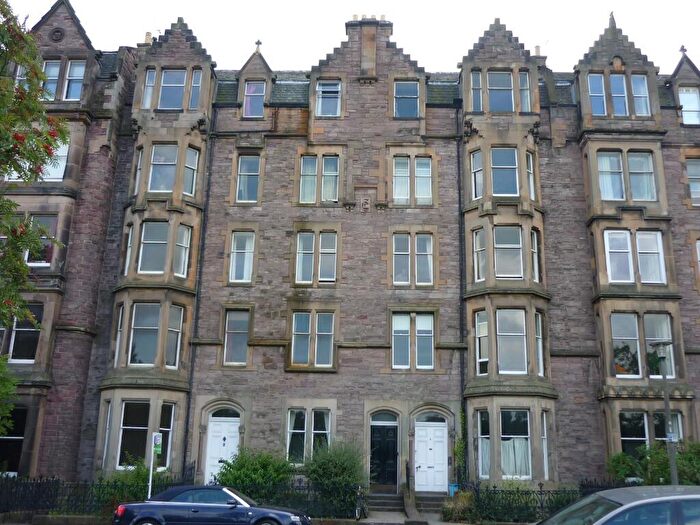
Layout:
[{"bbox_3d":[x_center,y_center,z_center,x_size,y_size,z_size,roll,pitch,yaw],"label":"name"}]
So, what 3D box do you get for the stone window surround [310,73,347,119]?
[{"bbox_3d":[-0.912,-7.182,29.181,1.611,2.165,0.300,1,-16,1],"label":"stone window surround"}]

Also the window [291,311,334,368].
[{"bbox_3d":[-1.420,2.936,25.512,1.580,2.155,0.300,1,-16,2],"label":"window"}]

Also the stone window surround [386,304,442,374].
[{"bbox_3d":[2.575,3.084,27.191,2.306,2.699,0.300,1,-16,2],"label":"stone window surround"}]

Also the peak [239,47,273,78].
[{"bbox_3d":[-4.124,-8.807,29.742,1.477,1.610,0.400,1,-16,1],"label":"peak"}]

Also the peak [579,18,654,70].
[{"bbox_3d":[11.783,-9.775,30.071,3.490,2.706,0.600,1,-16,2],"label":"peak"}]

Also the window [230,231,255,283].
[{"bbox_3d":[-4.263,-0.208,26.386,0.925,2.150,0.120,1,-16,2],"label":"window"}]

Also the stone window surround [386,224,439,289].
[{"bbox_3d":[2.551,-0.209,27.152,2.061,2.721,0.300,1,-16,1],"label":"stone window surround"}]

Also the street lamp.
[{"bbox_3d":[8.571,4.684,17.769,0.620,5.219,0.620,1,-16,2],"label":"street lamp"}]

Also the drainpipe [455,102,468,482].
[{"bbox_3d":[4.436,0.691,26.676,0.150,15.822,0.150,1,-16,1],"label":"drainpipe"}]

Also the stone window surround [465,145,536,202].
[{"bbox_3d":[6.109,-3.507,26.341,2.802,1.974,1.100,1,-16,2],"label":"stone window surround"}]

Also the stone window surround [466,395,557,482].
[{"bbox_3d":[5.795,6.241,23.593,2.965,2.842,1.100,1,-16,2],"label":"stone window surround"}]

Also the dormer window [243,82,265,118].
[{"bbox_3d":[-4.385,-7.420,30.361,0.856,1.779,0.250,1,-16,2],"label":"dormer window"}]

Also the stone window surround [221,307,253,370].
[{"bbox_3d":[-4.265,2.816,25.404,1.295,2.448,0.320,1,-16,2],"label":"stone window surround"}]

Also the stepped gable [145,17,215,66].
[{"bbox_3d":[-7.634,-9.966,30.453,3.243,2.484,0.600,1,-16,2],"label":"stepped gable"}]

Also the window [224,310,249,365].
[{"bbox_3d":[-4.658,3.074,27.426,0.808,2.191,0.180,1,-16,2],"label":"window"}]

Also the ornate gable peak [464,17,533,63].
[{"bbox_3d":[6.294,-9.492,28.901,2.863,2.172,0.450,1,-16,1],"label":"ornate gable peak"}]

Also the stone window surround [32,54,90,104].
[{"bbox_3d":[-11.767,-7.521,27.256,1.983,2.016,0.300,1,-16,2],"label":"stone window surround"}]

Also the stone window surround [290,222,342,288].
[{"bbox_3d":[-1.299,-0.266,26.258,1.980,2.677,0.300,1,-16,2],"label":"stone window surround"}]

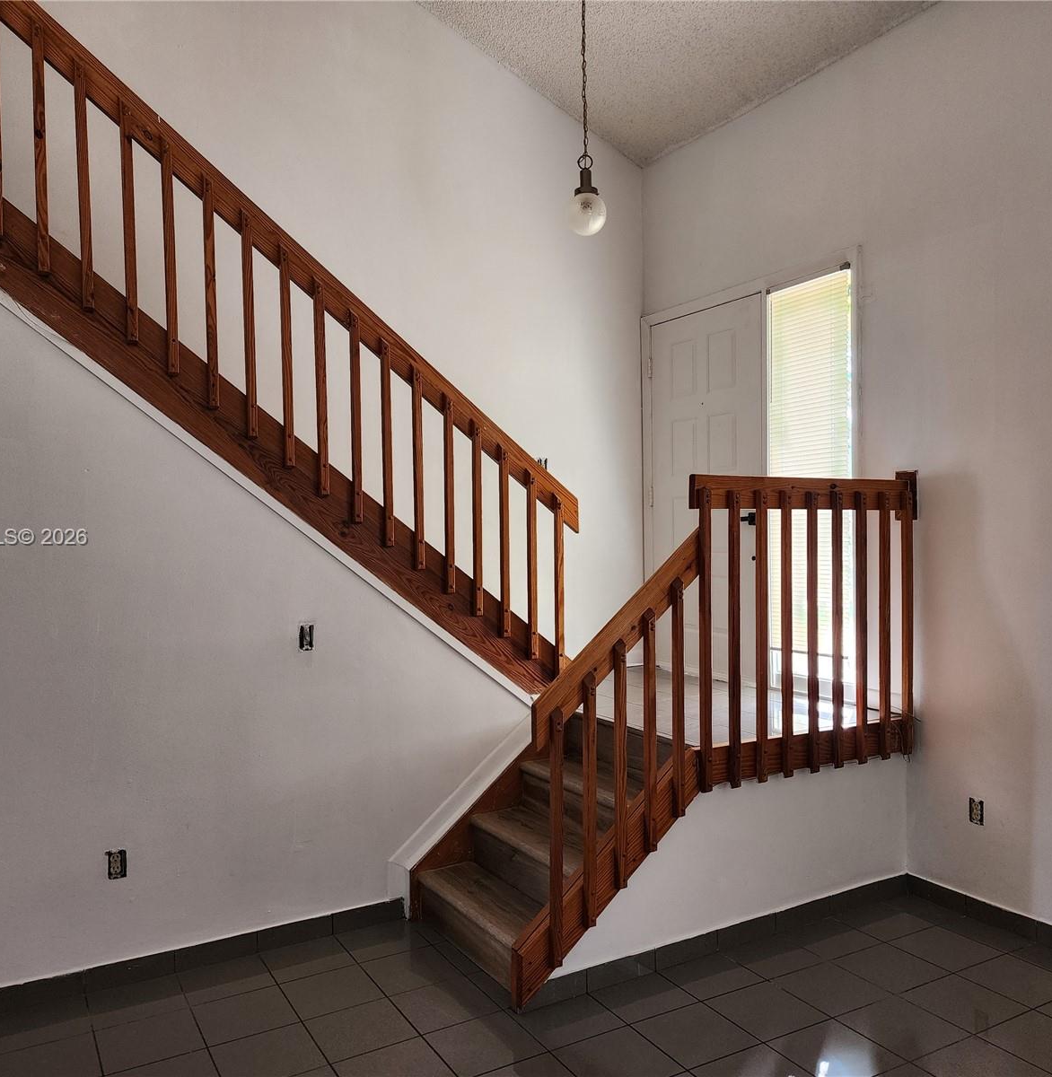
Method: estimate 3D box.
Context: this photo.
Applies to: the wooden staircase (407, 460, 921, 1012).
[{"bbox_3d":[0.596,0.663,4.069,1.982,1.842,0.985,-1,1,-30],"label":"wooden staircase"}]

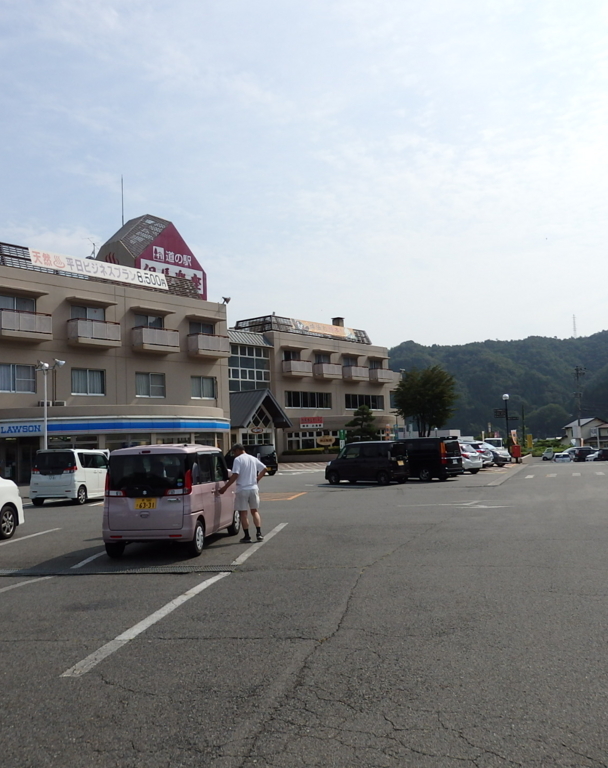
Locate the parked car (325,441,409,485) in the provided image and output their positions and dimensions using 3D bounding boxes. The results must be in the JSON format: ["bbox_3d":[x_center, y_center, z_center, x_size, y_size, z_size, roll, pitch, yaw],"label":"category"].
[{"bbox_3d":[2.520,3.173,29.893,3.395,1.735,1.475,-6,-6,40],"label":"parked car"}]

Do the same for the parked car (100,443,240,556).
[{"bbox_3d":[-2.156,1.911,12.774,1.475,1.735,3.395,-3,-4,7],"label":"parked car"}]

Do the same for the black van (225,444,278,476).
[{"bbox_3d":[-3.059,4.054,39.165,3.395,1.660,1.475,-6,-6,44],"label":"black van"}]

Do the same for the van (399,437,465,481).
[{"bbox_3d":[4.554,3.351,32.791,4.670,1.850,1.700,-6,-5,38],"label":"van"}]

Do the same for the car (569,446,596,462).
[{"bbox_3d":[27.600,7.030,70.600,4.000,1.560,1.620,-2,-4,0],"label":"car"}]

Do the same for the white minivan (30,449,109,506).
[{"bbox_3d":[-7.750,3.120,25.140,1.620,1.765,3.710,-2,-5,7],"label":"white minivan"}]

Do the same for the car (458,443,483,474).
[{"bbox_3d":[6.880,3.782,37.144,4.100,1.500,1.700,-6,-6,40],"label":"car"}]

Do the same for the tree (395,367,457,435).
[{"bbox_3d":[9.240,2.280,55.950,4.700,7.300,4.700,-2,-4,0],"label":"tree"}]

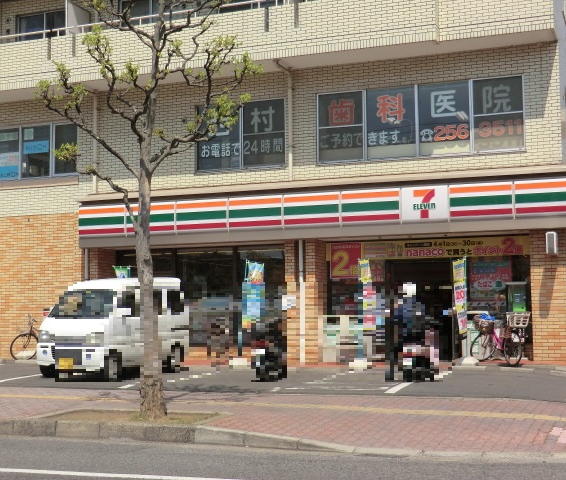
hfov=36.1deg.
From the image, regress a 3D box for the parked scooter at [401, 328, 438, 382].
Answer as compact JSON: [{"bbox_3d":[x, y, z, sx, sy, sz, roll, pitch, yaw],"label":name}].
[{"bbox_3d":[2.289,1.835,14.670,0.650,1.020,1.720,-2,-5,19],"label":"parked scooter"}]

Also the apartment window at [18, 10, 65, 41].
[{"bbox_3d":[-5.917,-4.729,21.581,1.630,1.840,0.120,-2,-5,19],"label":"apartment window"}]

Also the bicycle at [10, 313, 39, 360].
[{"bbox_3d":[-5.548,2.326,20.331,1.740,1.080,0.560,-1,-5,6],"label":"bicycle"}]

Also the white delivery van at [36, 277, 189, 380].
[{"bbox_3d":[-3.235,1.669,16.970,1.475,1.880,3.395,-2,-5,20],"label":"white delivery van"}]

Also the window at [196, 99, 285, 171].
[{"bbox_3d":[-0.974,-2.344,19.595,2.155,1.510,0.120,-2,-5,19],"label":"window"}]

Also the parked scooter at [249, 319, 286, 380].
[{"bbox_3d":[-0.265,1.874,15.152,0.660,1.060,1.750,-2,-5,11],"label":"parked scooter"}]

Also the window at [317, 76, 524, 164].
[{"bbox_3d":[2.818,-2.485,18.263,4.370,1.560,0.120,-2,-5,19],"label":"window"}]

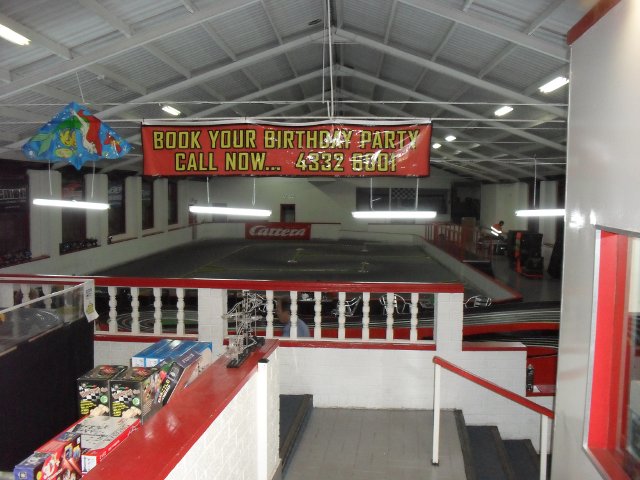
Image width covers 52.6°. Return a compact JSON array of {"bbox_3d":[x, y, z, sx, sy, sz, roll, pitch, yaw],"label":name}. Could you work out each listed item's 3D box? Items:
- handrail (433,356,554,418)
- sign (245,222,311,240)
[{"bbox_3d":[1.285,1.089,4.791,0.977,0.055,0.055,24,6,2],"label":"handrail"},{"bbox_3d":[-2.183,-0.433,33.800,3.437,0.919,0.050,1,5,3],"label":"sign"}]

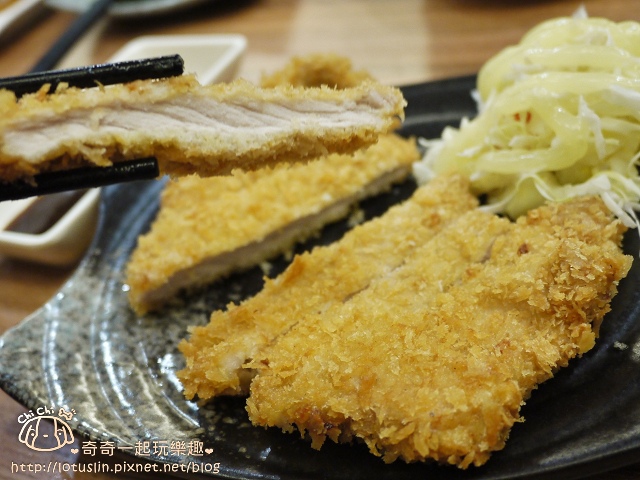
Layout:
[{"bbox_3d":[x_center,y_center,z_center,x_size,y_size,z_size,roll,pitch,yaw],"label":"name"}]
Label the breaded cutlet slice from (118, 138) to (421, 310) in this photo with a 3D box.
[{"bbox_3d":[-0.023,-0.022,0.240,0.150,0.014,0.066,-28,46,-30],"label":"breaded cutlet slice"}]

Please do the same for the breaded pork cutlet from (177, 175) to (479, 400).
[{"bbox_3d":[0.013,0.012,0.197,0.136,0.015,0.029,-29,47,-32],"label":"breaded pork cutlet"}]

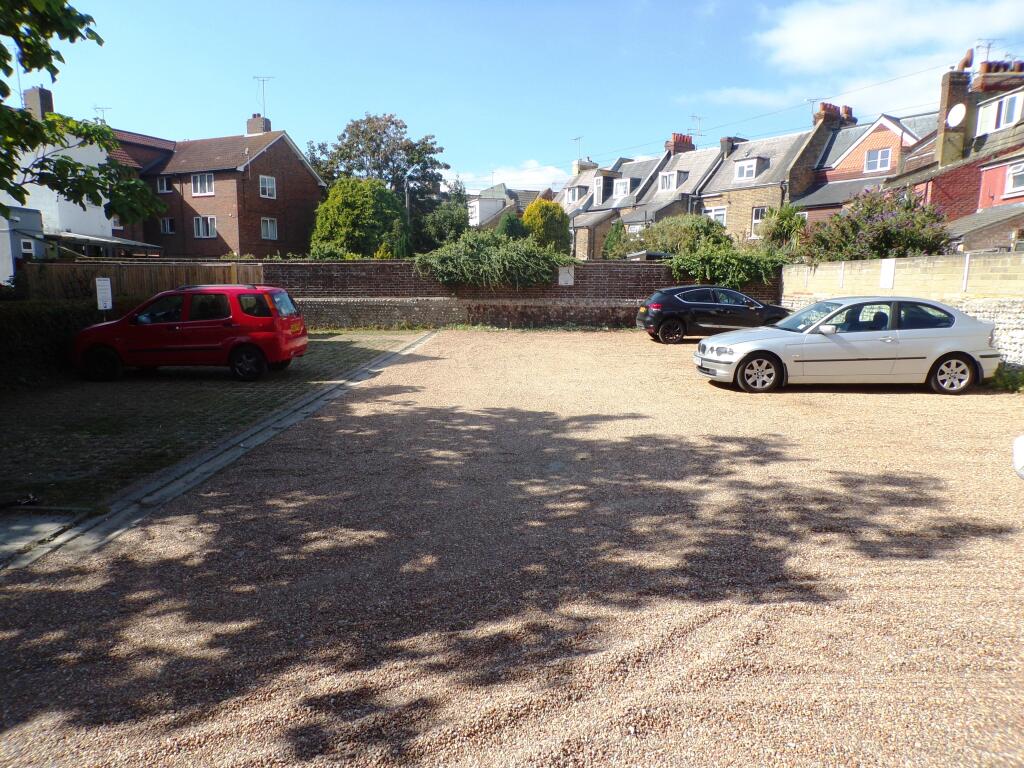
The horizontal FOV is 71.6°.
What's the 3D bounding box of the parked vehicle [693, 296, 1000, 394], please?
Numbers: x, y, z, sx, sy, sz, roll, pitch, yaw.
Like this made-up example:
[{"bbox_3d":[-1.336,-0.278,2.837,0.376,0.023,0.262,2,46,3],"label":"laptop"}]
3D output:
[{"bbox_3d":[5.100,-0.655,11.100,4.262,1.408,1.751,1,8,5],"label":"parked vehicle"}]

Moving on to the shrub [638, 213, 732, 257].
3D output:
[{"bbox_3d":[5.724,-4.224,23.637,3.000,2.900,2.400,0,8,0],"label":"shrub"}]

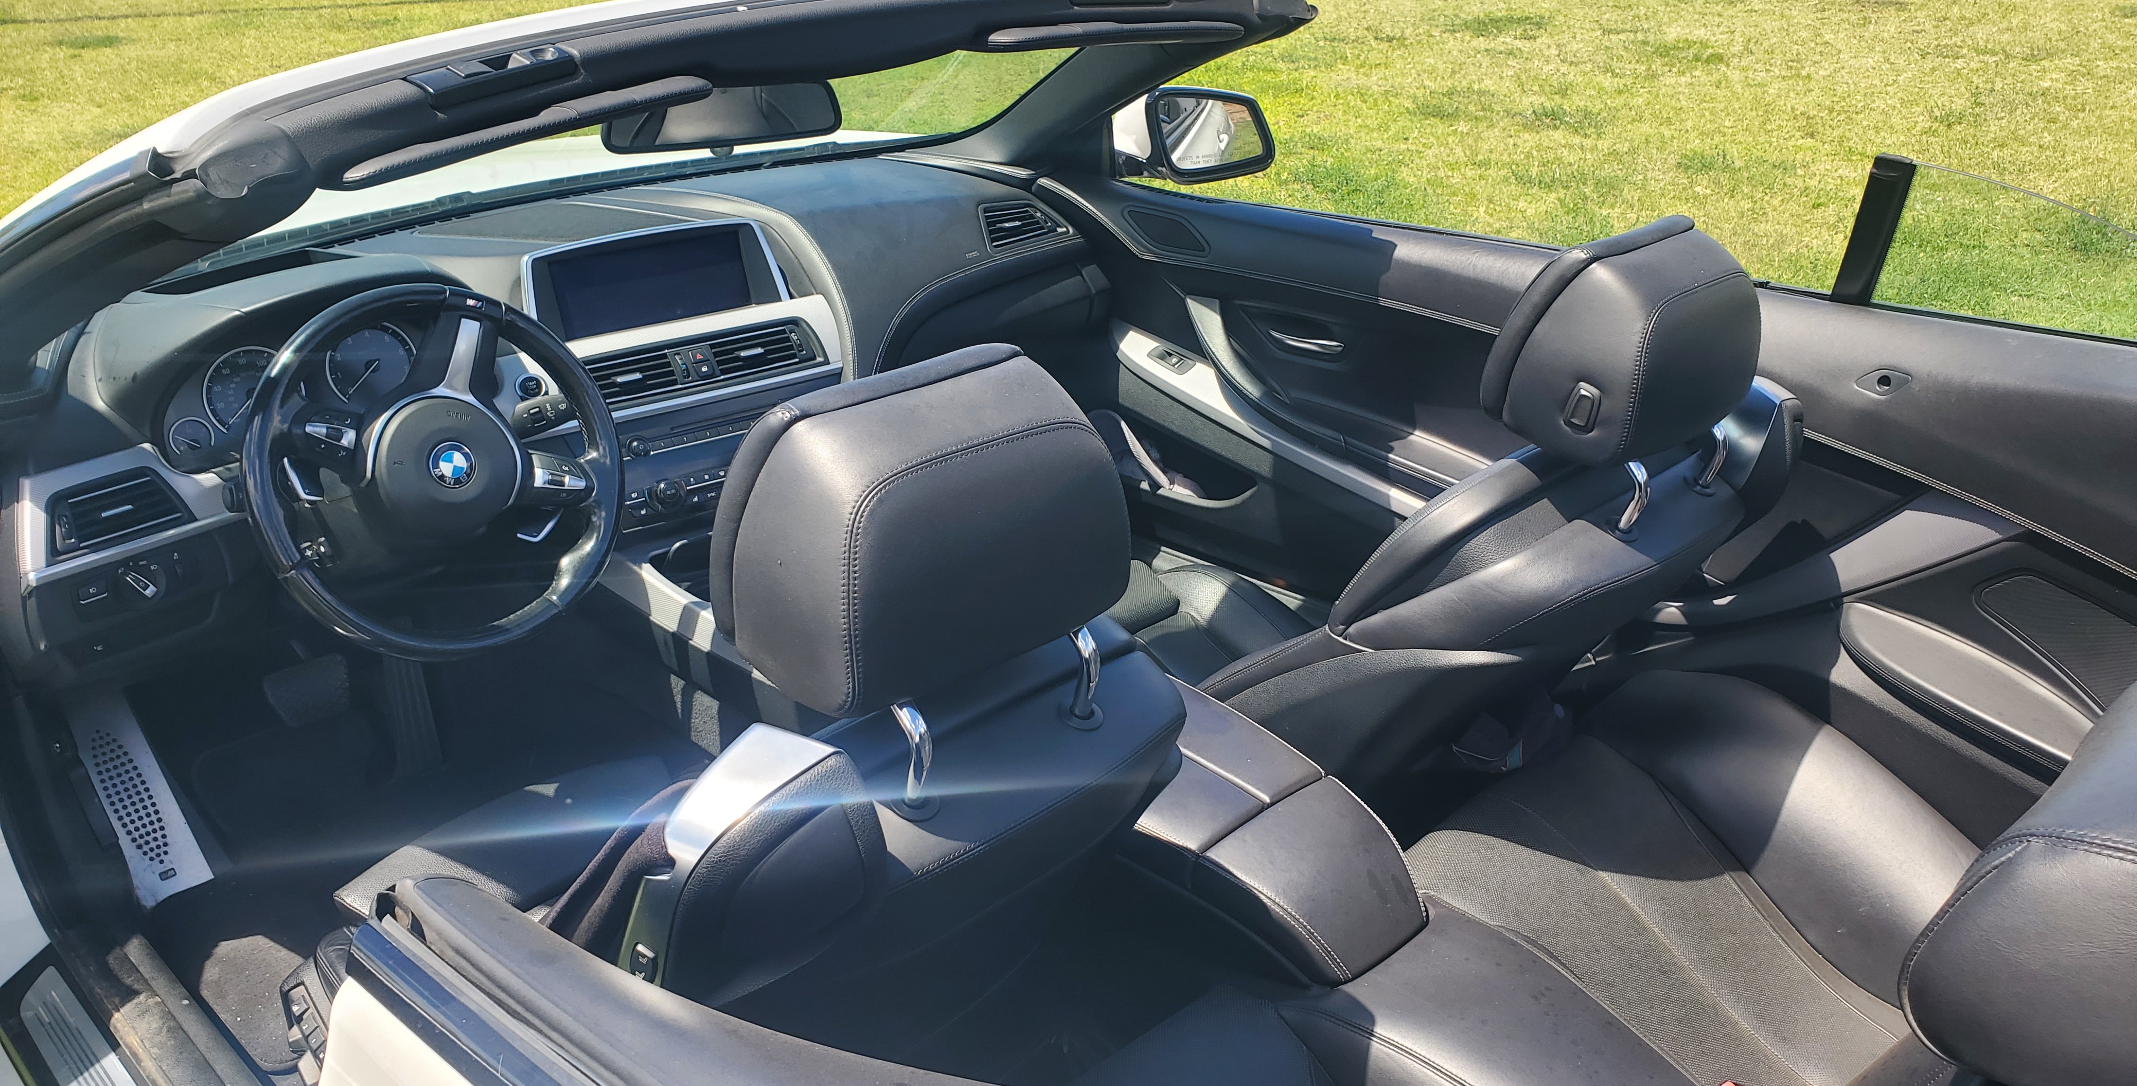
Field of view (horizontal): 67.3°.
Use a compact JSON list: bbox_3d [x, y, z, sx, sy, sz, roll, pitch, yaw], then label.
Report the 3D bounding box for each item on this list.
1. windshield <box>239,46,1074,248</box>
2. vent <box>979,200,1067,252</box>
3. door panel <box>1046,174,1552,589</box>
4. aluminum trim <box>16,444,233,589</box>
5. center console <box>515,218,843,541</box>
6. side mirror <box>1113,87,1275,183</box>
[{"bbox_3d":[-0.500,-0.467,1.846,1.340,0.130,0.740,-23,8,-38],"label":"windshield"},{"bbox_3d":[-0.063,-0.461,2.283,0.155,0.070,0.045,-23,19,-38],"label":"vent"},{"bbox_3d":[0.326,-0.166,2.168,0.160,0.620,1.120,-23,34,-38],"label":"door panel"},{"bbox_3d":[-0.891,-0.041,1.519,0.185,0.105,0.060,-23,22,-38],"label":"aluminum trim"},{"bbox_3d":[-0.445,-0.194,1.935,0.390,0.340,0.200,-18,21,-32],"label":"center console"},{"bbox_3d":[0.163,-0.628,2.455,0.255,0.148,0.170,-18,31,-31],"label":"side mirror"}]

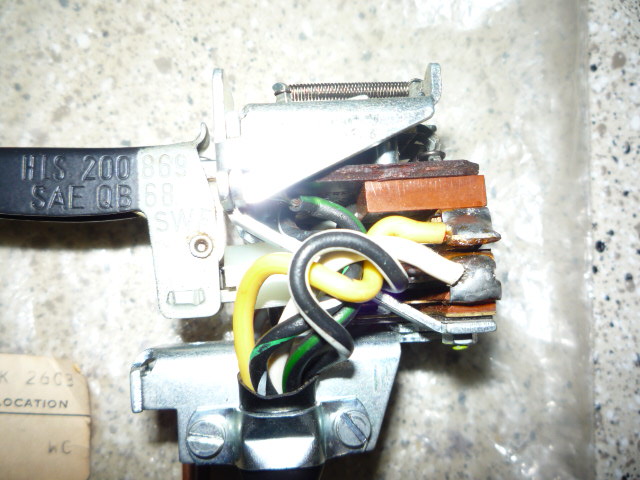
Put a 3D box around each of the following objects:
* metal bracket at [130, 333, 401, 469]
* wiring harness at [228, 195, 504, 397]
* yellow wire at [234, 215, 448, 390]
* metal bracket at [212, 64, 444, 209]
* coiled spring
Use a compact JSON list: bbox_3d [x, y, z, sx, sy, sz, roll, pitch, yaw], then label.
[{"bbox_3d":[-0.009,0.026,0.090,0.044,0.013,0.021,0,87,0],"label":"metal bracket"},{"bbox_3d":[0.008,0.008,0.085,0.041,0.019,0.032,0,87,0],"label":"wiring harness"},{"bbox_3d":[0.004,0.010,0.084,0.034,0.013,0.029,0,87,0],"label":"yellow wire"},{"bbox_3d":[0.001,-0.017,0.091,0.037,0.013,0.024,0,87,0],"label":"metal bracket"},{"bbox_3d":[0.005,-0.024,0.090,0.021,0.003,0.003,-1,90,0],"label":"coiled spring"}]

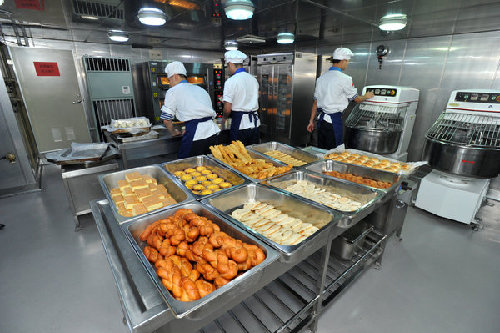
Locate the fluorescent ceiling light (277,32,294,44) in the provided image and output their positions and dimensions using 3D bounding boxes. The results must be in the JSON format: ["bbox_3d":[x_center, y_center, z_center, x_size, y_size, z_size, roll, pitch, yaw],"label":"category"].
[{"bbox_3d":[0.508,-1.791,3.347,0.260,0.110,0.260,-15,24,-38],"label":"fluorescent ceiling light"}]

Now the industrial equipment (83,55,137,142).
[{"bbox_3d":[-2.687,-1.124,4.698,0.690,1.850,0.520,-15,24,-38],"label":"industrial equipment"}]

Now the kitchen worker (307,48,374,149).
[{"bbox_3d":[1.172,-0.588,3.216,0.580,1.800,0.680,17,24,39],"label":"kitchen worker"}]

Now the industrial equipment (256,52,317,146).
[{"bbox_3d":[0.709,-1.229,4.958,0.690,1.940,0.950,-15,24,-38],"label":"industrial equipment"}]

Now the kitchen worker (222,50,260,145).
[{"bbox_3d":[-0.107,-0.611,3.266,0.500,1.760,0.390,-11,22,-30],"label":"kitchen worker"}]

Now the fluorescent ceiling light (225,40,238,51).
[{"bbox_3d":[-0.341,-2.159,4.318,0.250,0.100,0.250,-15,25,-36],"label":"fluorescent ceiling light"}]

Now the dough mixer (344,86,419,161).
[{"bbox_3d":[1.780,-0.408,3.308,1.050,1.300,0.680,-15,25,-36],"label":"dough mixer"}]

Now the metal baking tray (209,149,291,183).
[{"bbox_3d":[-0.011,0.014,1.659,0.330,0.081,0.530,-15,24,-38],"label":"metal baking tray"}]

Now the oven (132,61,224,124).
[{"bbox_3d":[-1.335,-1.138,4.723,1.380,1.670,1.000,-15,25,-36],"label":"oven"}]

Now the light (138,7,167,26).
[{"bbox_3d":[-0.958,-1.461,2.326,0.260,0.110,0.260,-15,24,-38],"label":"light"}]

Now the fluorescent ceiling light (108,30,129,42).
[{"bbox_3d":[-1.785,-1.766,3.231,0.260,0.100,0.260,-15,25,-36],"label":"fluorescent ceiling light"}]

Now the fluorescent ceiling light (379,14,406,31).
[{"bbox_3d":[1.453,-1.445,2.398,0.260,0.100,0.260,-15,25,-36],"label":"fluorescent ceiling light"}]

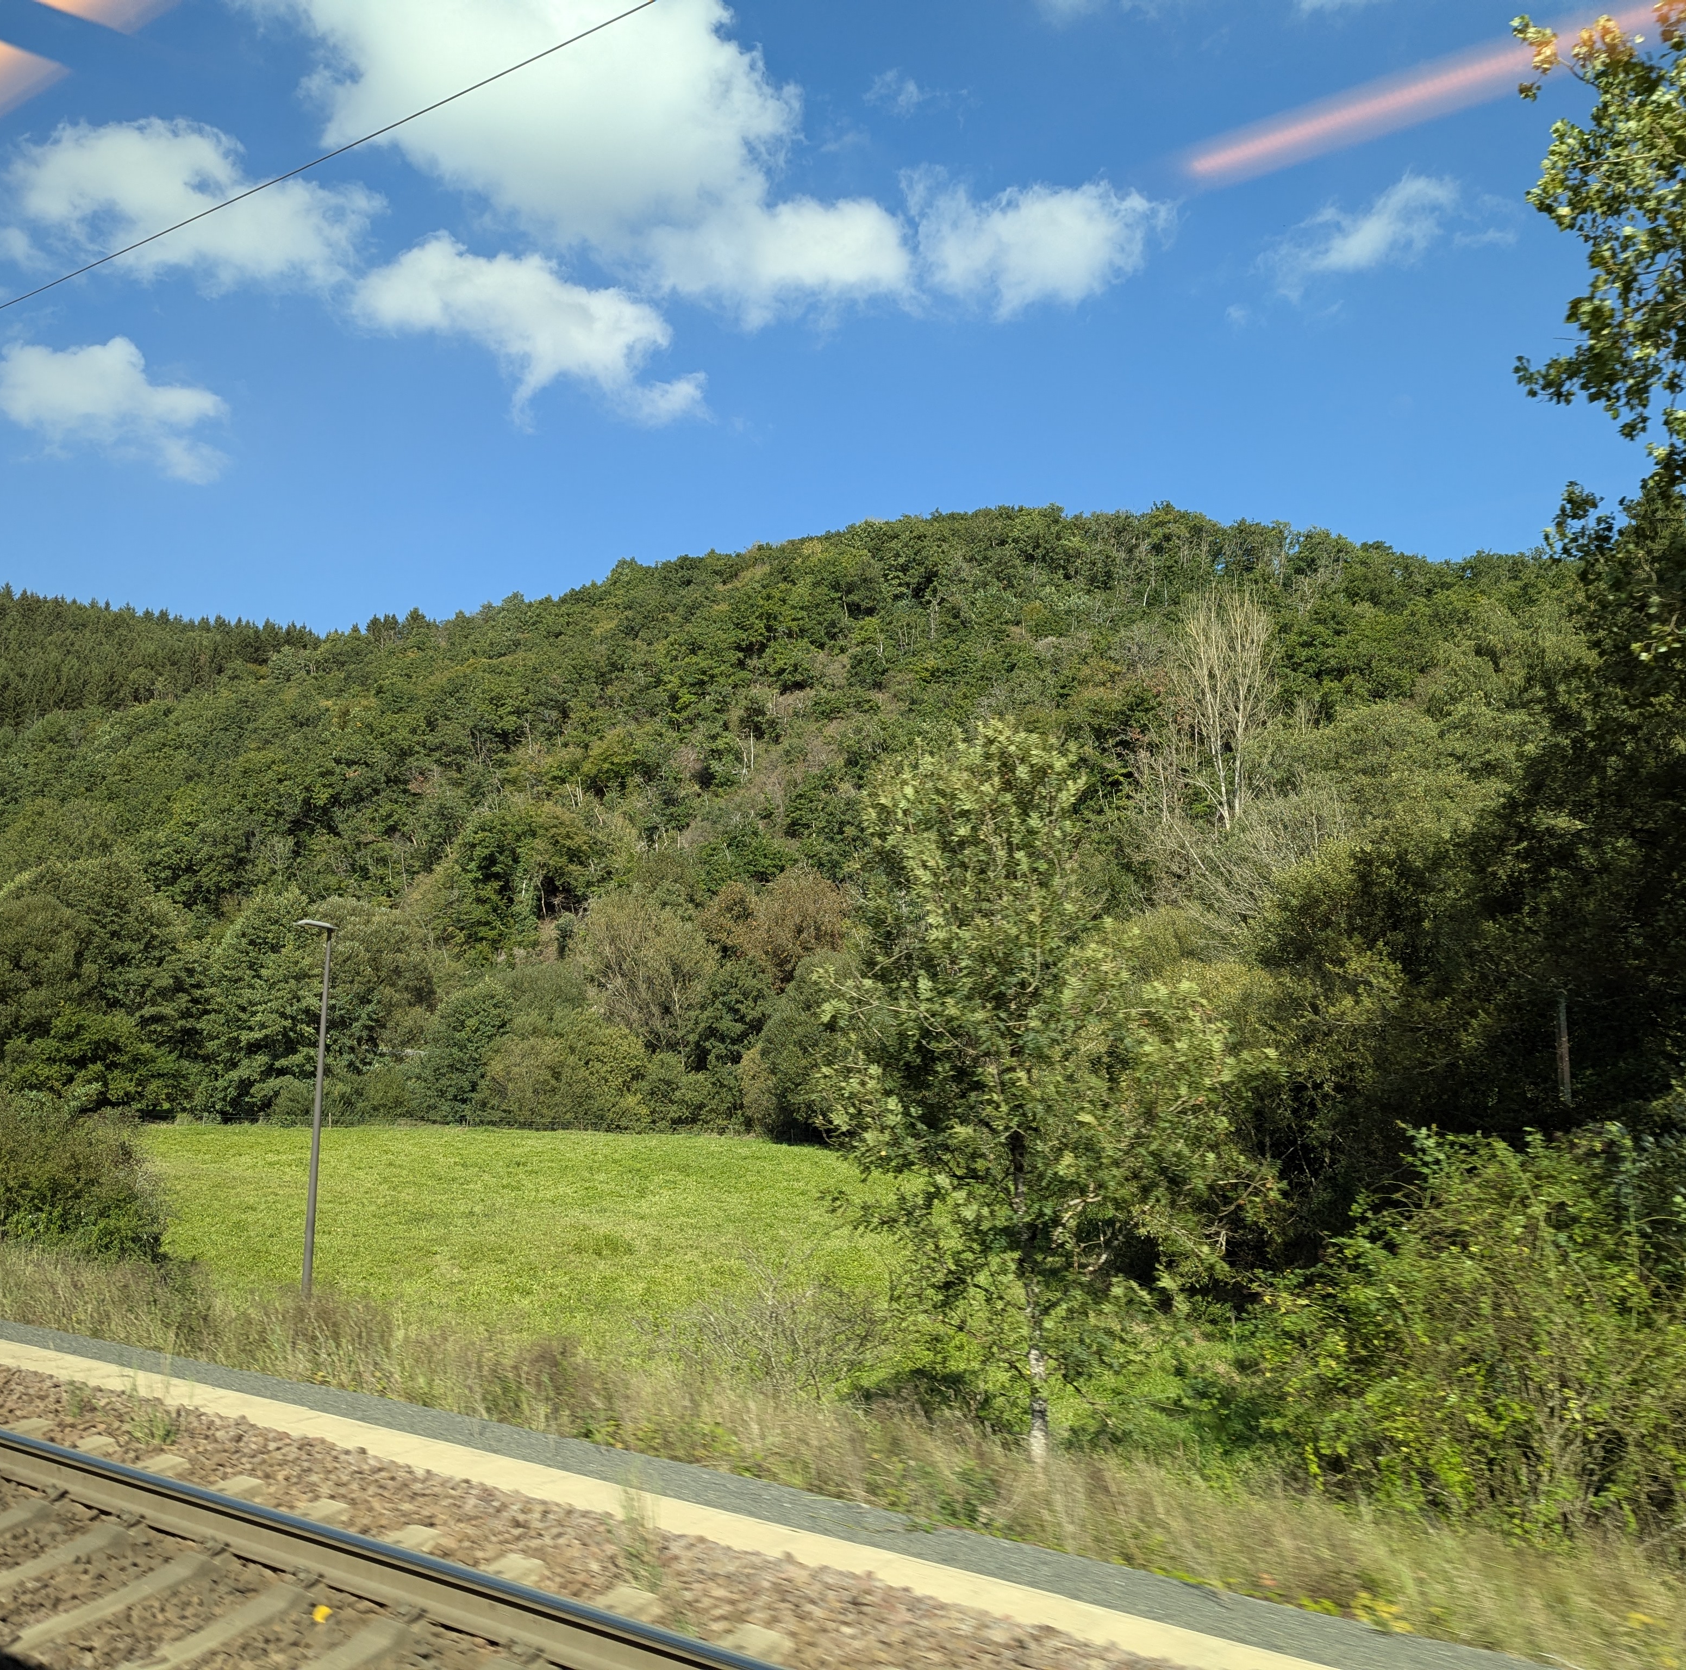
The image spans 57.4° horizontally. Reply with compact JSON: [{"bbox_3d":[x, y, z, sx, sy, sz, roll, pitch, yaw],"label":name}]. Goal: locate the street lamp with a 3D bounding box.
[{"bbox_3d":[-7.087,3.730,20.130,0.250,5.200,0.650,-6,-11,36],"label":"street lamp"}]

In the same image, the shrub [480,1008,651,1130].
[{"bbox_3d":[-15.732,13.382,87.698,9.000,6.700,7.000,2,-9,-10],"label":"shrub"}]

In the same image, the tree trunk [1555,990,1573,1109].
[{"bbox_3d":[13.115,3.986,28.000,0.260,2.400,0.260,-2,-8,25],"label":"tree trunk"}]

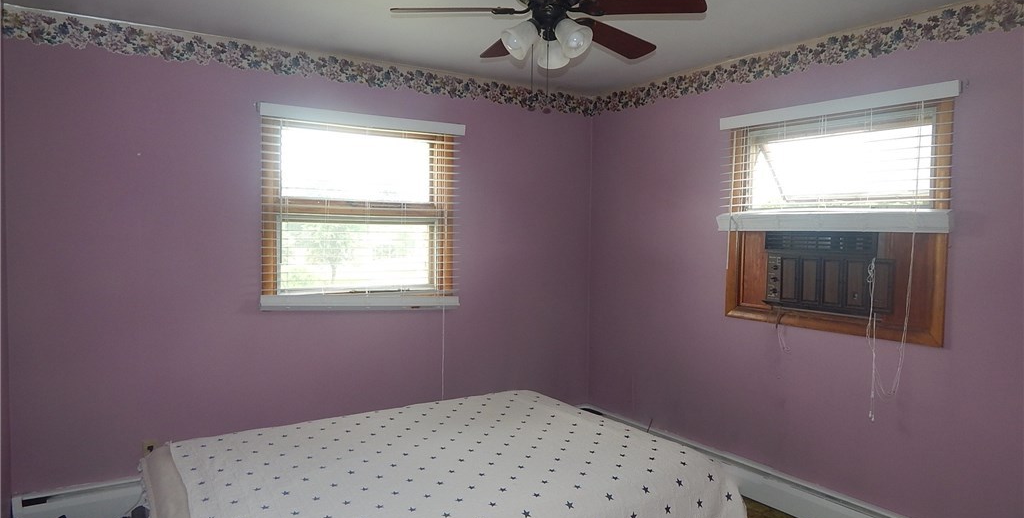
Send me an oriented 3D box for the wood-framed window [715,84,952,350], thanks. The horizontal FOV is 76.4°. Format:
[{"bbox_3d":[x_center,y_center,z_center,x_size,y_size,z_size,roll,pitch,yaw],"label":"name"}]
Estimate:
[{"bbox_3d":[1.548,-0.209,3.275,0.100,1.116,1.130,-1,3,-34],"label":"wood-framed window"}]

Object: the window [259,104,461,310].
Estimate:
[{"bbox_3d":[-0.831,-0.276,3.761,1.163,1.083,0.100,-1,3,-34],"label":"window"}]

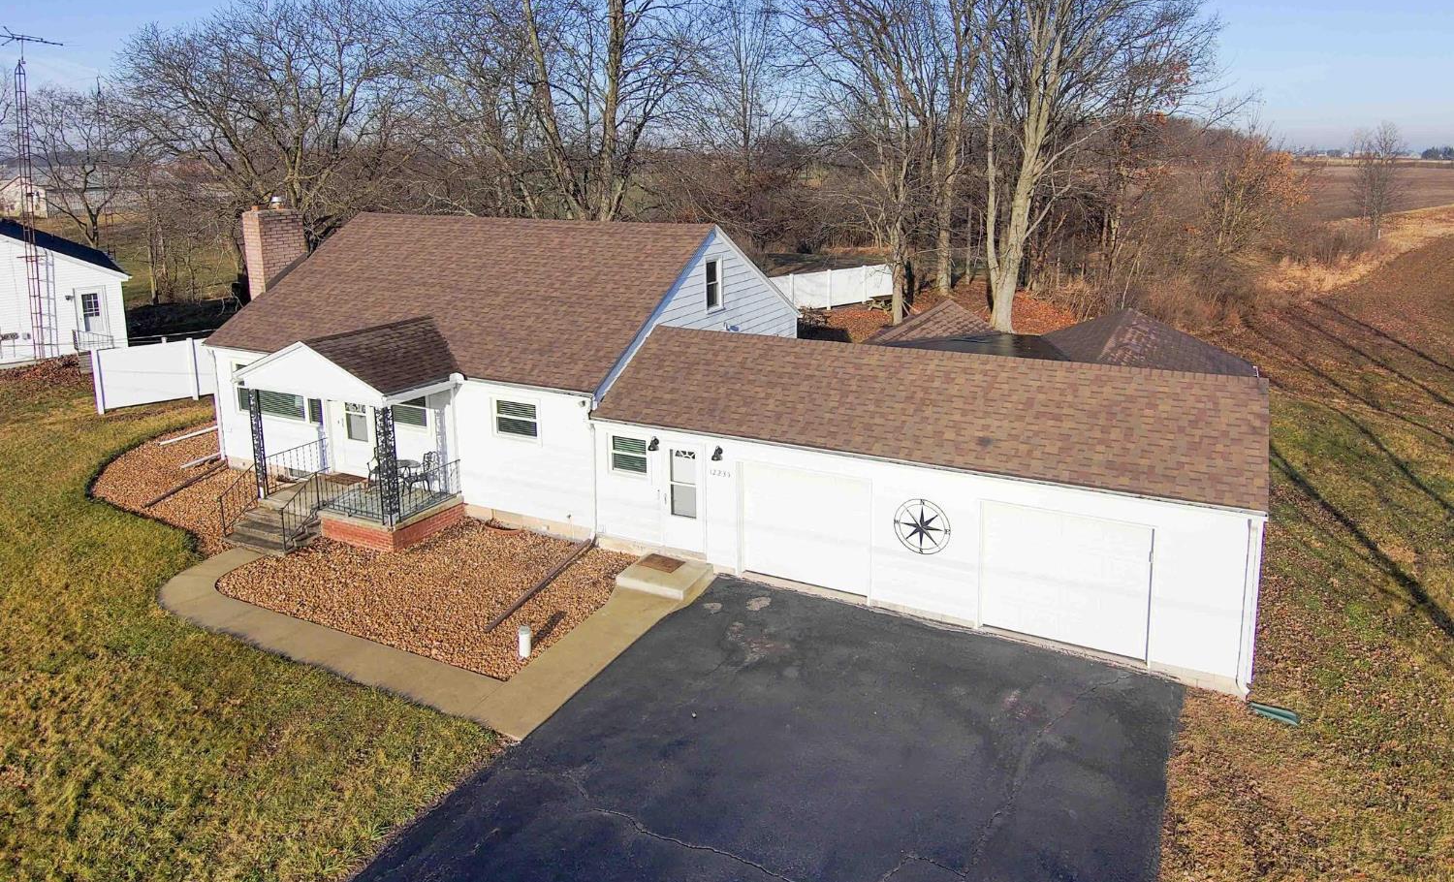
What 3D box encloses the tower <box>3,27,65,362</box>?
[{"bbox_3d":[-25.741,-8.872,32.757,2.321,11.867,1.700,1,17,6],"label":"tower"}]

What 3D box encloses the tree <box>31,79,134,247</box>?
[{"bbox_3d":[-51.266,-21.516,70.063,8.231,13.191,7.889,-12,21,-33],"label":"tree"}]

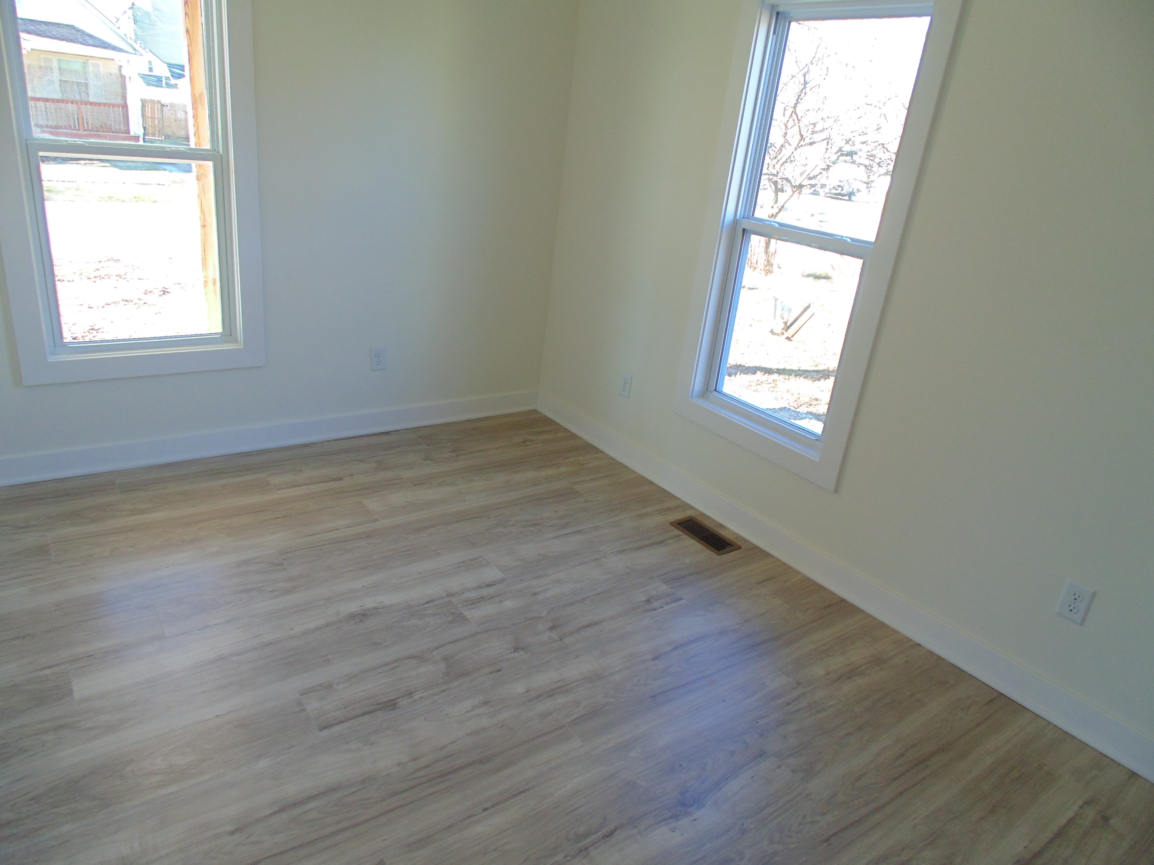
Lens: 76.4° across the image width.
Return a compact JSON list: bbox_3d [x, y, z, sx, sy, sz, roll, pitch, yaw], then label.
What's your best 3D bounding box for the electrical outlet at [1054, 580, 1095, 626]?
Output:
[{"bbox_3d":[1.410,0.482,2.076,0.008,0.116,0.072,-10,27,-36],"label":"electrical outlet"}]

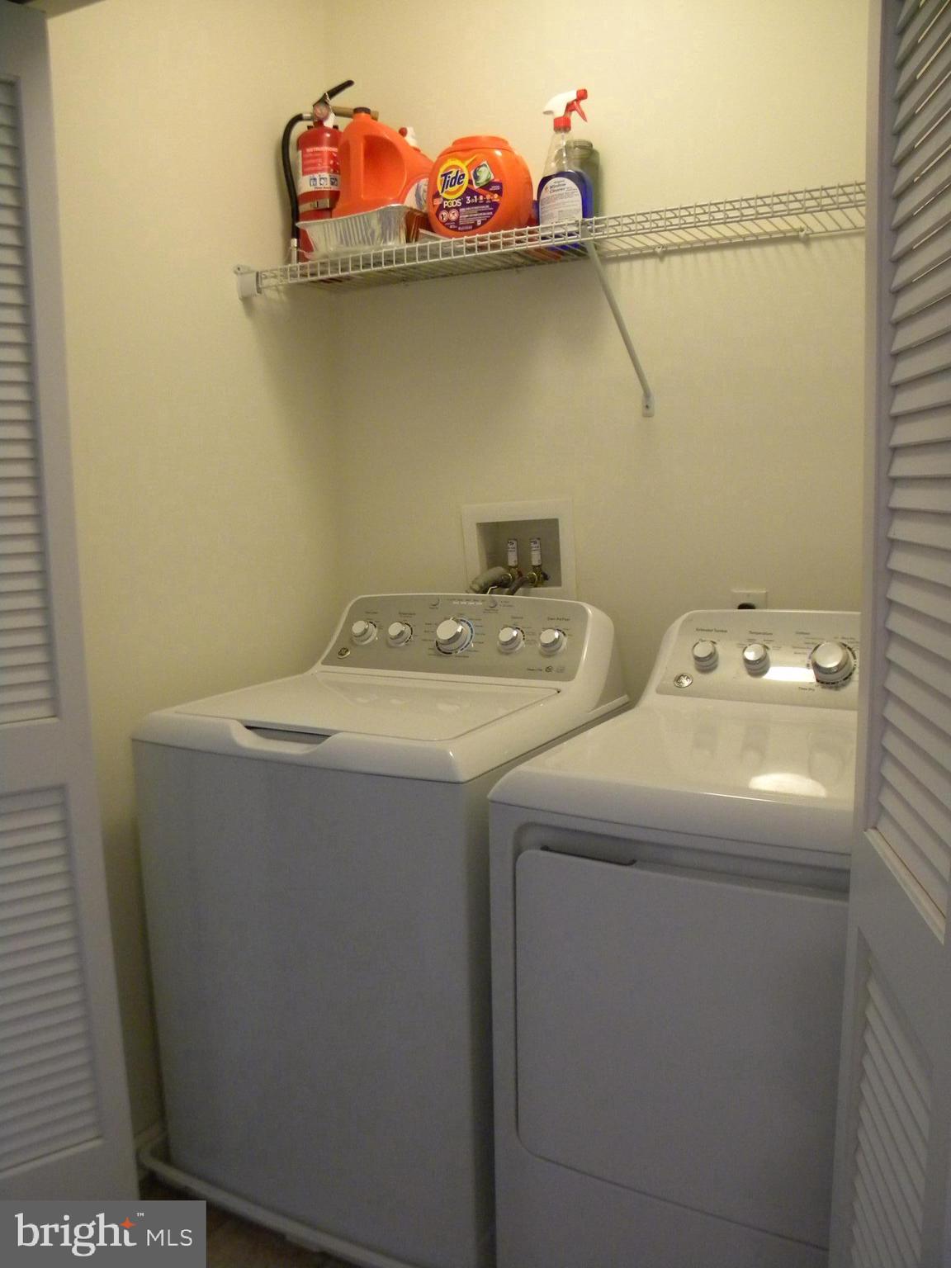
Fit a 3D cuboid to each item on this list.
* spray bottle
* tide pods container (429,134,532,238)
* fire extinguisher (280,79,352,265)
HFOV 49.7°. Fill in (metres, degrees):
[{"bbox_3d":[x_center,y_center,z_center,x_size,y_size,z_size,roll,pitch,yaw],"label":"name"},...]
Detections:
[{"bbox_3d":[0.169,-0.880,1.945,0.106,0.270,0.066,3,9,27],"label":"spray bottle"},{"bbox_3d":[0.008,-0.844,1.978,0.205,0.196,0.148,2,9,18],"label":"tide pods container"},{"bbox_3d":[-0.338,-0.965,2.190,0.163,0.390,0.112,-2,8,-6],"label":"fire extinguisher"}]

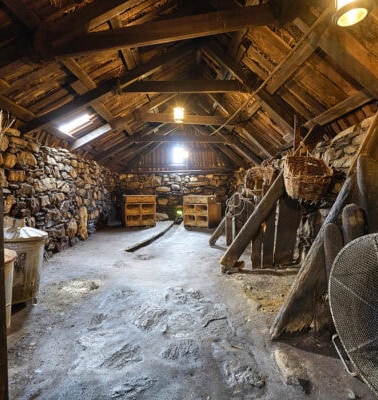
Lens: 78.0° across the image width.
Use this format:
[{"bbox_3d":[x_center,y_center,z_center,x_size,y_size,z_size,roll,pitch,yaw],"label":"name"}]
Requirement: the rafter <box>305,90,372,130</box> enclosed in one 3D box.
[{"bbox_3d":[2.190,-1.310,3.650,0.050,0.200,1.380,-44,0,0],"label":"rafter"}]

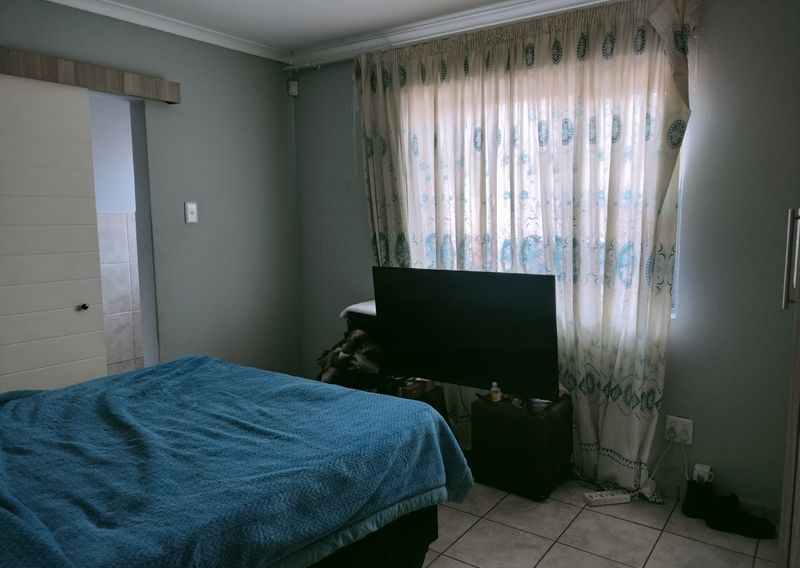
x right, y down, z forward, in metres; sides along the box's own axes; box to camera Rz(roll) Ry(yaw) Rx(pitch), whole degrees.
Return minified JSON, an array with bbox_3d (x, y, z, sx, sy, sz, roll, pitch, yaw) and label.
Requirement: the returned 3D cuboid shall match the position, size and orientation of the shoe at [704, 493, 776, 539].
[{"bbox_3d":[1.494,1.004,2.740,0.270,0.135,0.100,2,7,22],"label":"shoe"}]

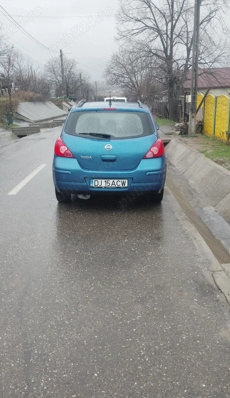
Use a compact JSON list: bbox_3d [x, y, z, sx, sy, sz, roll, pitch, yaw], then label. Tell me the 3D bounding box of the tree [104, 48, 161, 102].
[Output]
[{"bbox_3d":[2.136,-14.095,39.612,7.300,7.000,6.800,0,17,0],"label":"tree"}]

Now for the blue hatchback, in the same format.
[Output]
[{"bbox_3d":[-0.046,-1.105,6.463,1.710,1.540,4.280,0,17,1],"label":"blue hatchback"}]

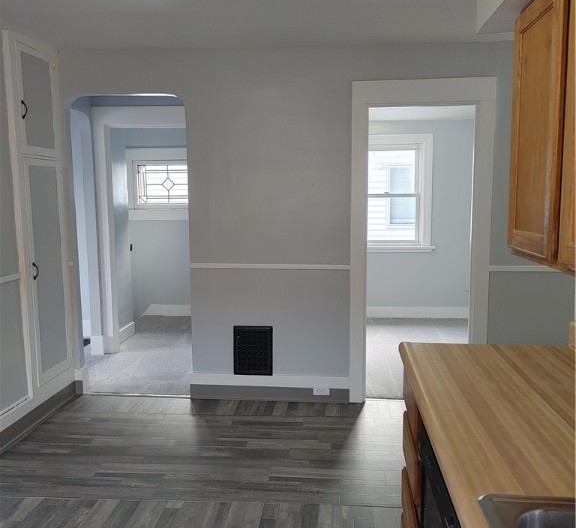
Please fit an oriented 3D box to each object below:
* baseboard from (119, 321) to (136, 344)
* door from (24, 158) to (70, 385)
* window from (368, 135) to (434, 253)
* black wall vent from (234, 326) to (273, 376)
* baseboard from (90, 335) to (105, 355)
[{"bbox_3d":[-1.664,0.721,6.004,0.020,0.137,0.490,0,7,6],"label":"baseboard"},{"bbox_3d":[-1.622,0.057,3.940,0.025,1.469,0.440,0,7,6],"label":"door"},{"bbox_3d":[1.174,-0.819,6.719,1.040,1.358,0.100,0,7,6],"label":"window"},{"bbox_3d":[-0.253,0.635,4.171,0.277,0.364,0.025,0,7,6],"label":"black wall vent"},{"bbox_3d":[-1.794,0.772,5.416,0.135,0.180,0.020,0,7,6],"label":"baseboard"}]

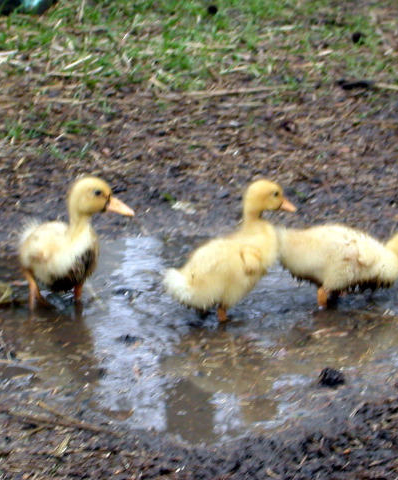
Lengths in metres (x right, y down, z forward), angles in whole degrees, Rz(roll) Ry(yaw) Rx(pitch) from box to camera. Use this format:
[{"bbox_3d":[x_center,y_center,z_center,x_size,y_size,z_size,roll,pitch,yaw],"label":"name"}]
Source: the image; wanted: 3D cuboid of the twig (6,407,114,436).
[{"bbox_3d":[-0.172,0.223,2.559,0.155,0.013,0.022,10,24,23],"label":"twig"}]

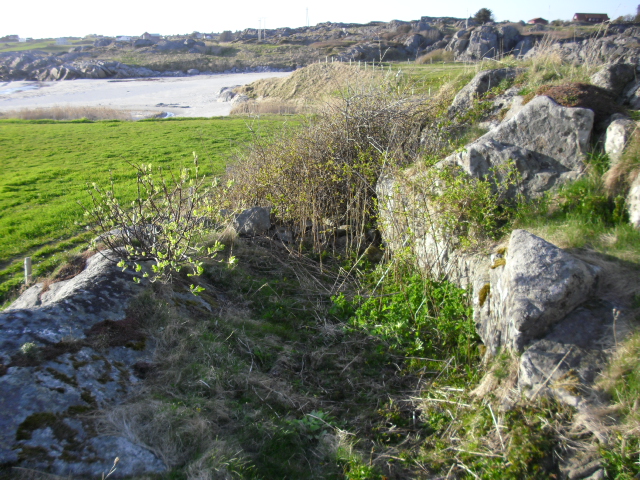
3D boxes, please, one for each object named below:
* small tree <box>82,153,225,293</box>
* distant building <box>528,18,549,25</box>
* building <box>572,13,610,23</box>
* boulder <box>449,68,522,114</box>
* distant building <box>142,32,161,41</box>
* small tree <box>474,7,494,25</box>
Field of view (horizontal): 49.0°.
[{"bbox_3d":[-1.242,-0.172,5.355,0.968,0.885,0.920,-3,16,-12],"label":"small tree"},{"bbox_3d":[93.926,-93.630,302.178,5.863,2.879,6.743,-2,16,-6],"label":"distant building"},{"bbox_3d":[113.986,-93.070,295.373,13.401,4.472,8.041,3,16,11],"label":"building"},{"bbox_3d":[2.798,-2.535,11.916,1.189,0.725,1.070,4,16,13],"label":"boulder"},{"bbox_3d":[-105.499,-127.156,440.002,10.563,5.207,7.922,-4,16,-13],"label":"distant building"},{"bbox_3d":[47.908,-65.052,204.629,5.353,4.217,5.353,4,16,13],"label":"small tree"}]

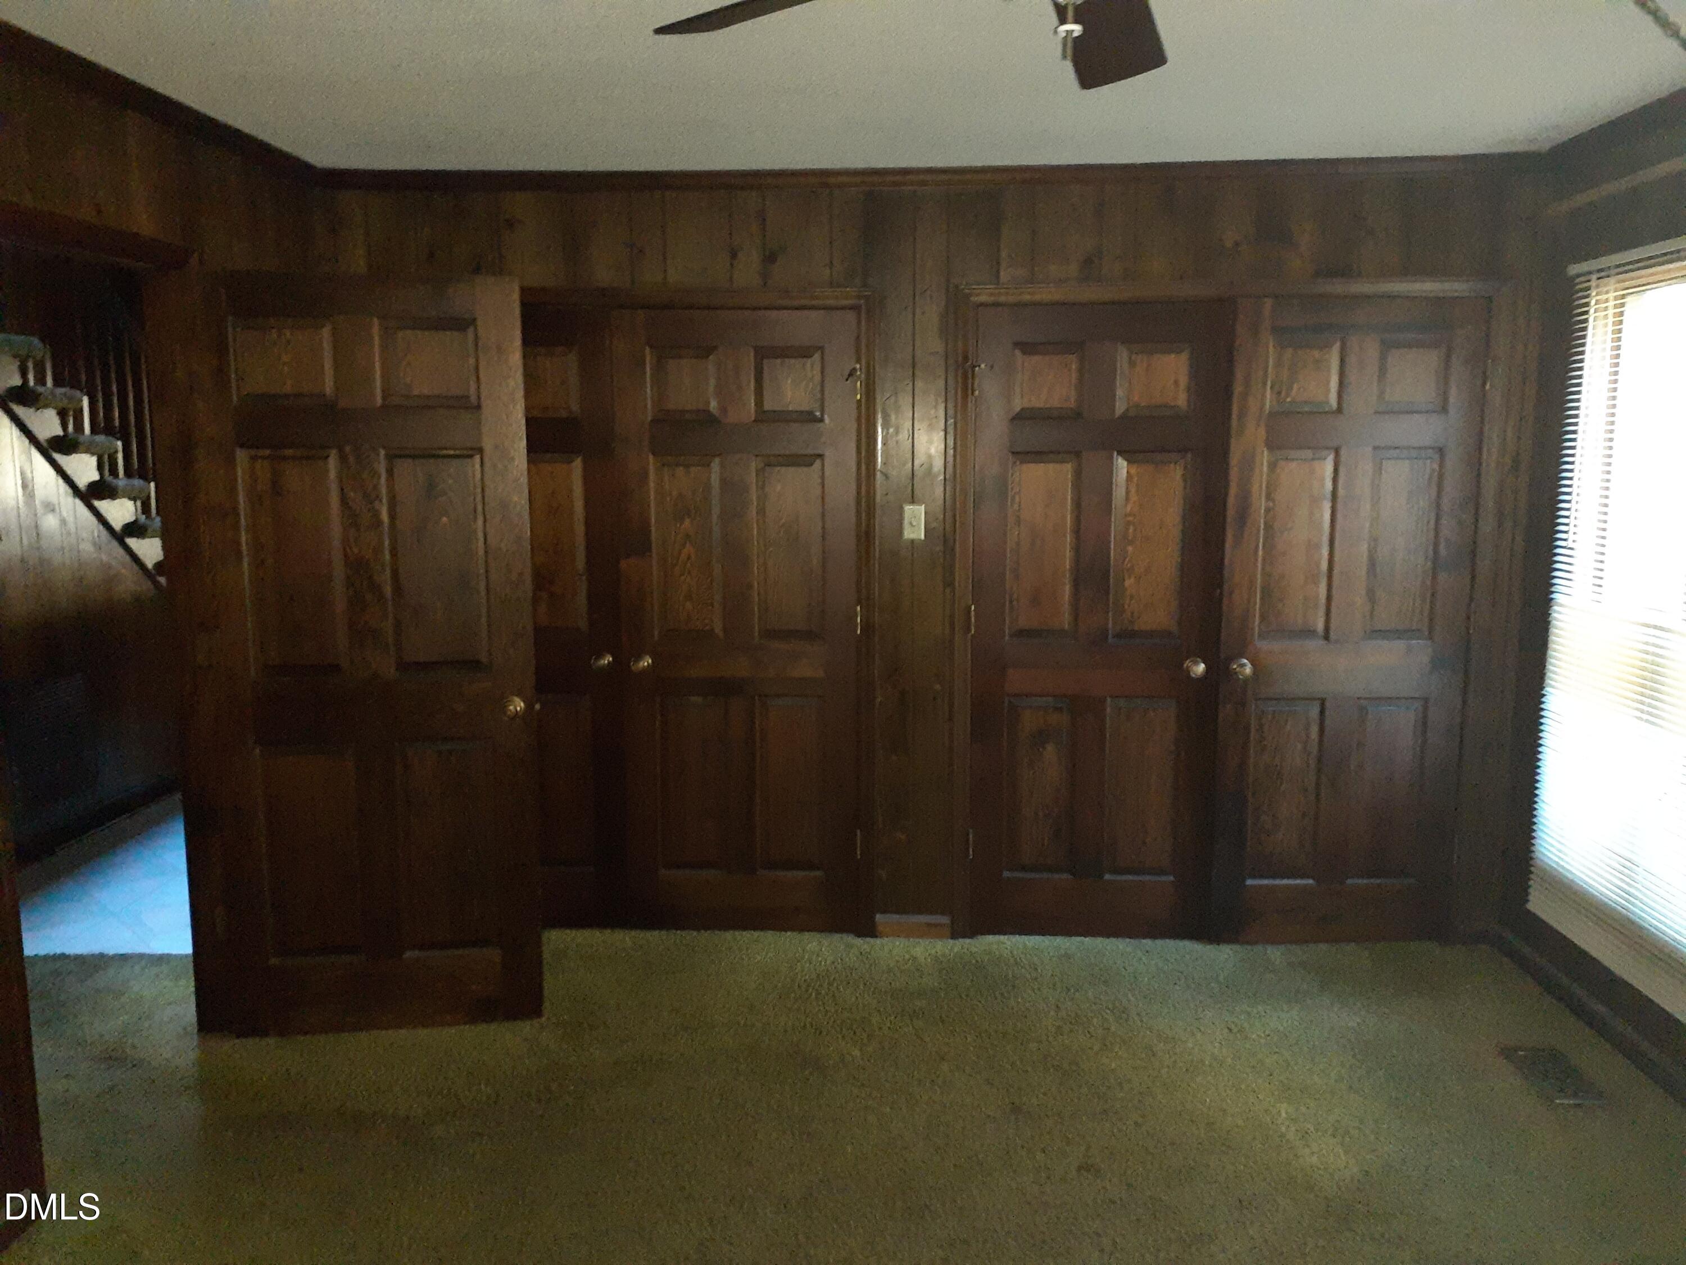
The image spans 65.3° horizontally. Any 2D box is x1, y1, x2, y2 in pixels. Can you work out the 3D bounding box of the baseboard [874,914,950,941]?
[{"bbox_3d":[0.232,0.963,4.306,0.245,0.079,0.020,0,8,2],"label":"baseboard"}]

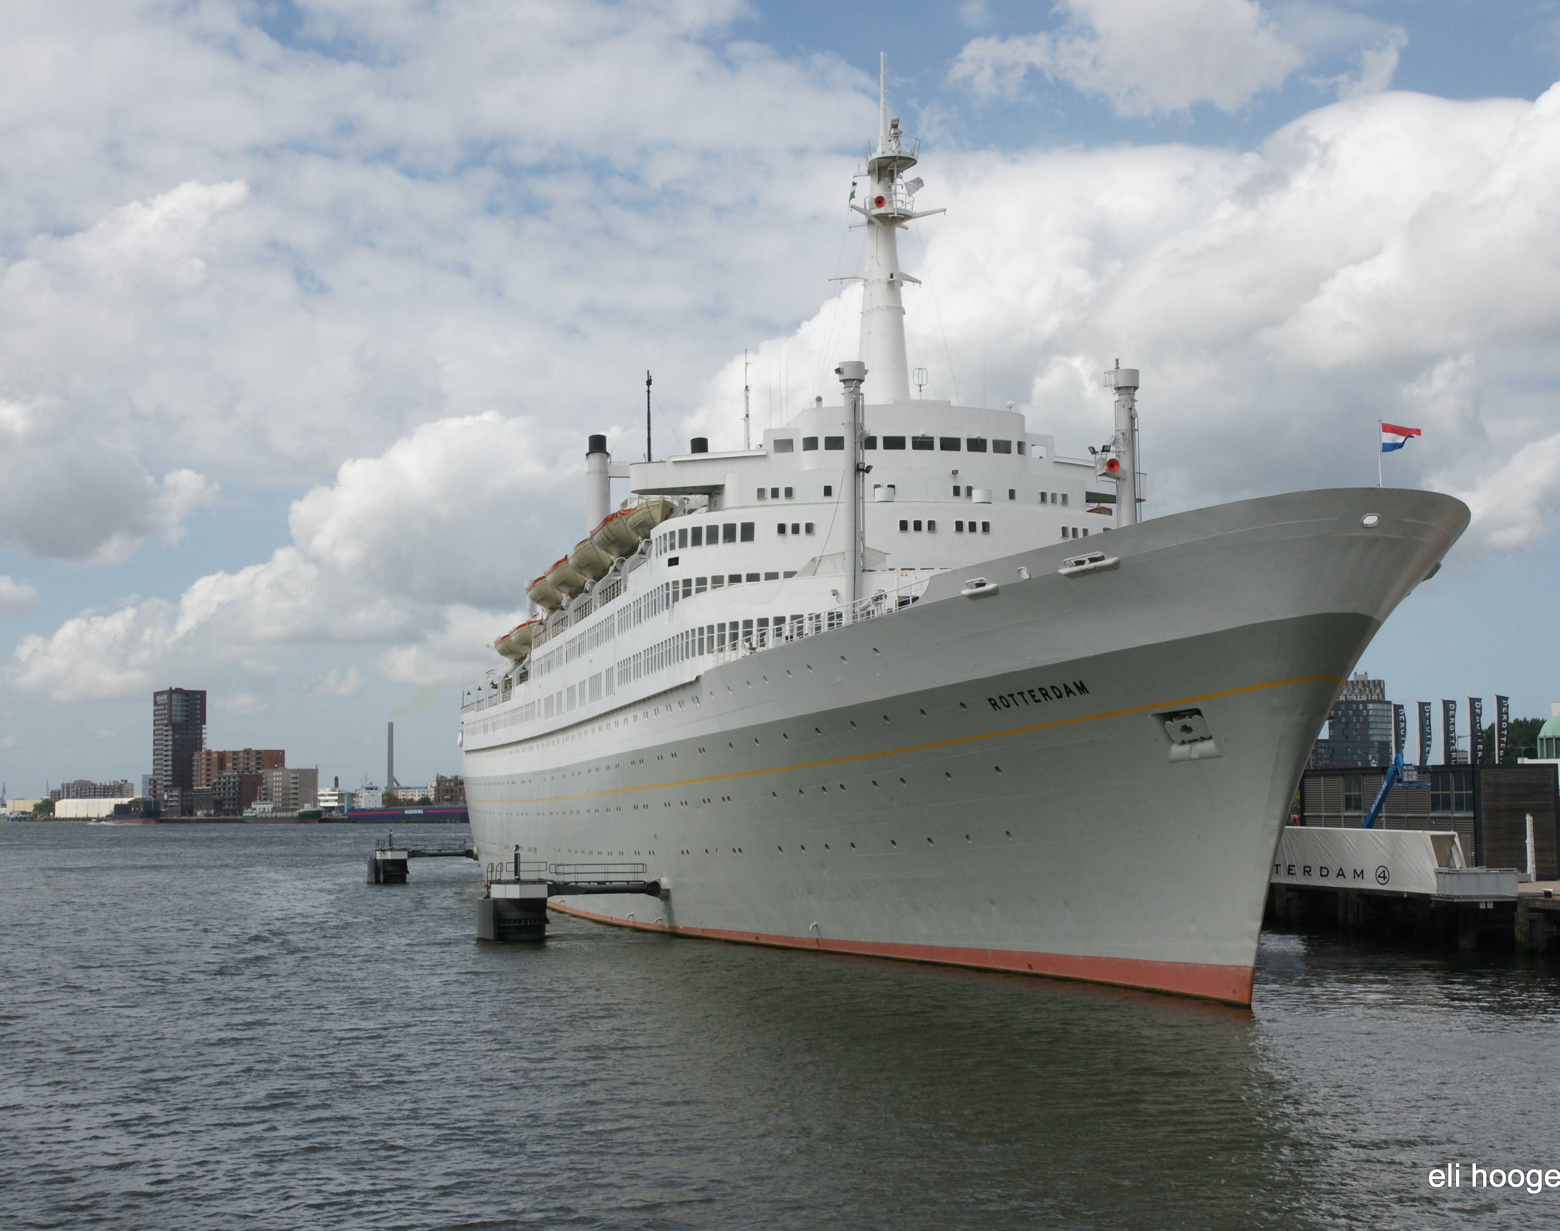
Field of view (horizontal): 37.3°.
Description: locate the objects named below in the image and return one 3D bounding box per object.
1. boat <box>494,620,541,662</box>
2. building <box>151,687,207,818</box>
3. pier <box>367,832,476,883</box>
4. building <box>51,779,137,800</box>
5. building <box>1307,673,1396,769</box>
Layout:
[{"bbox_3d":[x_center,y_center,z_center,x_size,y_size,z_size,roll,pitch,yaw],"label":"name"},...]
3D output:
[{"bbox_3d":[-23.014,2.281,203.769,3.300,2.900,9.600,1,-5,-13],"label":"boat"},{"bbox_3d":[-333.932,76.547,1287.807,20.000,70.100,29.000,2,-5,-31],"label":"building"},{"bbox_3d":[-35.892,24.177,231.330,10.800,5.100,4.800,1,-5,-13],"label":"pier"},{"bbox_3d":[-594.236,156.029,1994.256,73.000,30.400,25.000,1,-5,-16],"label":"building"},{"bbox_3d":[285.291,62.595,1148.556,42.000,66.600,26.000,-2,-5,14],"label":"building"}]

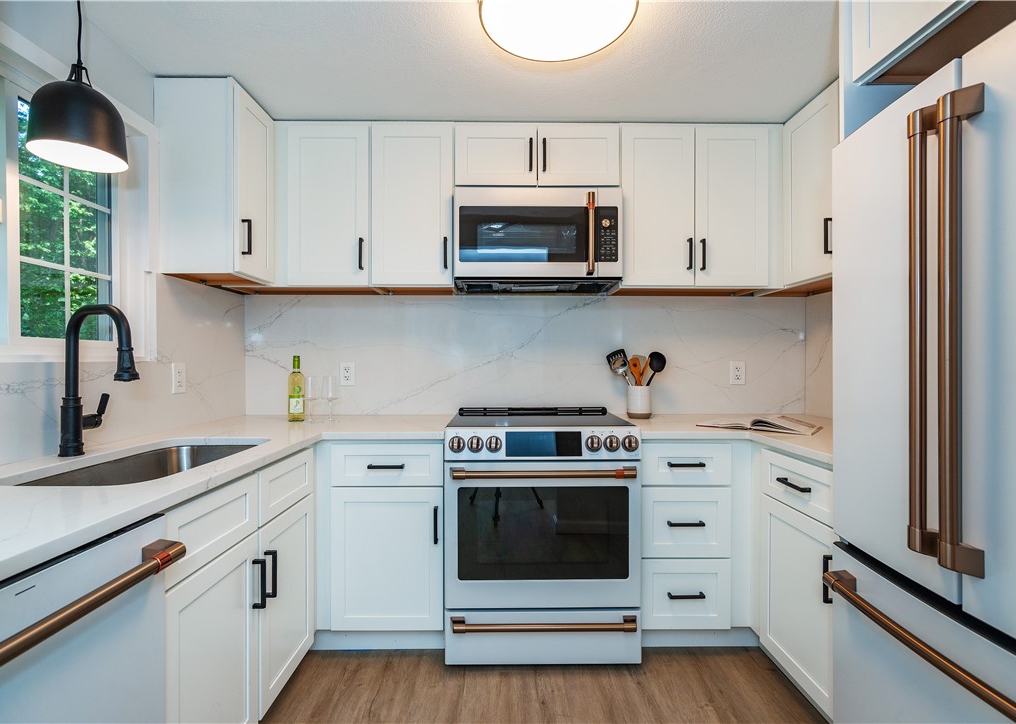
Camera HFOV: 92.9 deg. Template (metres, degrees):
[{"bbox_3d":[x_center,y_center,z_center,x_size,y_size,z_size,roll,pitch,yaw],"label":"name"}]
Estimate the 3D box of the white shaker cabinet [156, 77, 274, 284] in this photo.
[{"bbox_3d":[-1.224,-0.727,2.038,0.312,0.760,0.330,0,0,-1],"label":"white shaker cabinet"}]

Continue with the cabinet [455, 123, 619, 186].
[{"bbox_3d":[0.134,-0.950,2.373,0.760,0.297,0.335,0,0,-1],"label":"cabinet"}]

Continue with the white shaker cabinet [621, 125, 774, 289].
[{"bbox_3d":[0.860,-0.714,2.372,0.690,0.758,0.325,0,0,-1],"label":"white shaker cabinet"}]

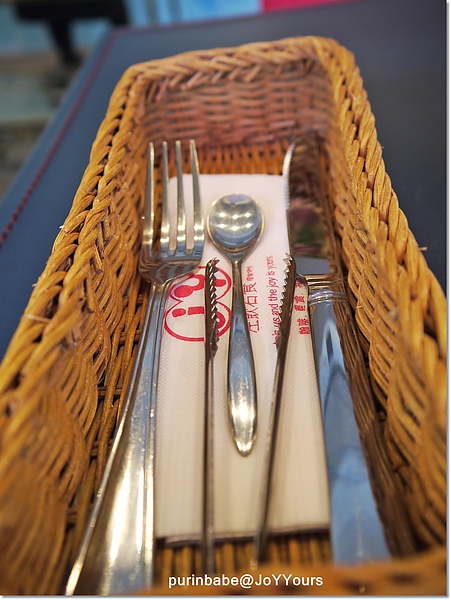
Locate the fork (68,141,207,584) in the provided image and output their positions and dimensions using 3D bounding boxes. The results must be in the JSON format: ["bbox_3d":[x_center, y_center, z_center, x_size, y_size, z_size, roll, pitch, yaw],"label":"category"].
[{"bbox_3d":[-0.028,0.005,0.214,0.027,0.021,0.207,0,51,3],"label":"fork"}]

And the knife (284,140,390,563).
[{"bbox_3d":[0.040,-0.005,0.231,0.021,0.014,0.219,-1,51,2],"label":"knife"}]

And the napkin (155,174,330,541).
[{"bbox_3d":[0.004,0.006,0.227,0.062,0.005,0.171,-2,51,1],"label":"napkin"}]

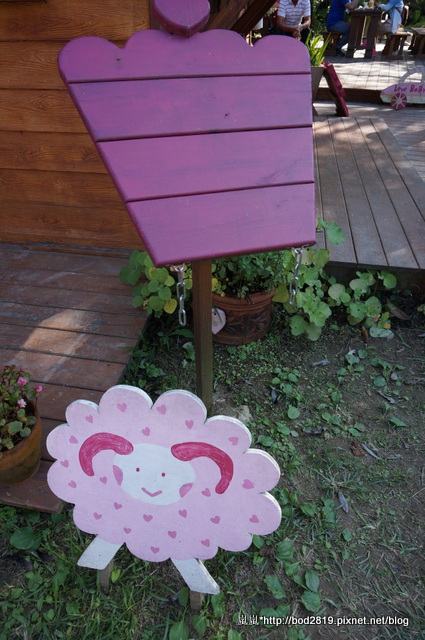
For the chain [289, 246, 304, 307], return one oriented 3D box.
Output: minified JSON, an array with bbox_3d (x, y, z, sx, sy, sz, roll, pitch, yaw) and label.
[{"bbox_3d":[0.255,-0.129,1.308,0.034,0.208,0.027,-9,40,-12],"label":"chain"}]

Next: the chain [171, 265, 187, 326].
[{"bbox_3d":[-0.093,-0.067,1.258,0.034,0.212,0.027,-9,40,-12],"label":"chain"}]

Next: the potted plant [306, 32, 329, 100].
[{"bbox_3d":[1.195,-2.920,5.000,0.320,0.780,0.320,-3,39,-5],"label":"potted plant"}]

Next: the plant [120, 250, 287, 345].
[{"bbox_3d":[-0.043,-0.207,2.055,0.700,0.500,0.480,0,39,0],"label":"plant"}]

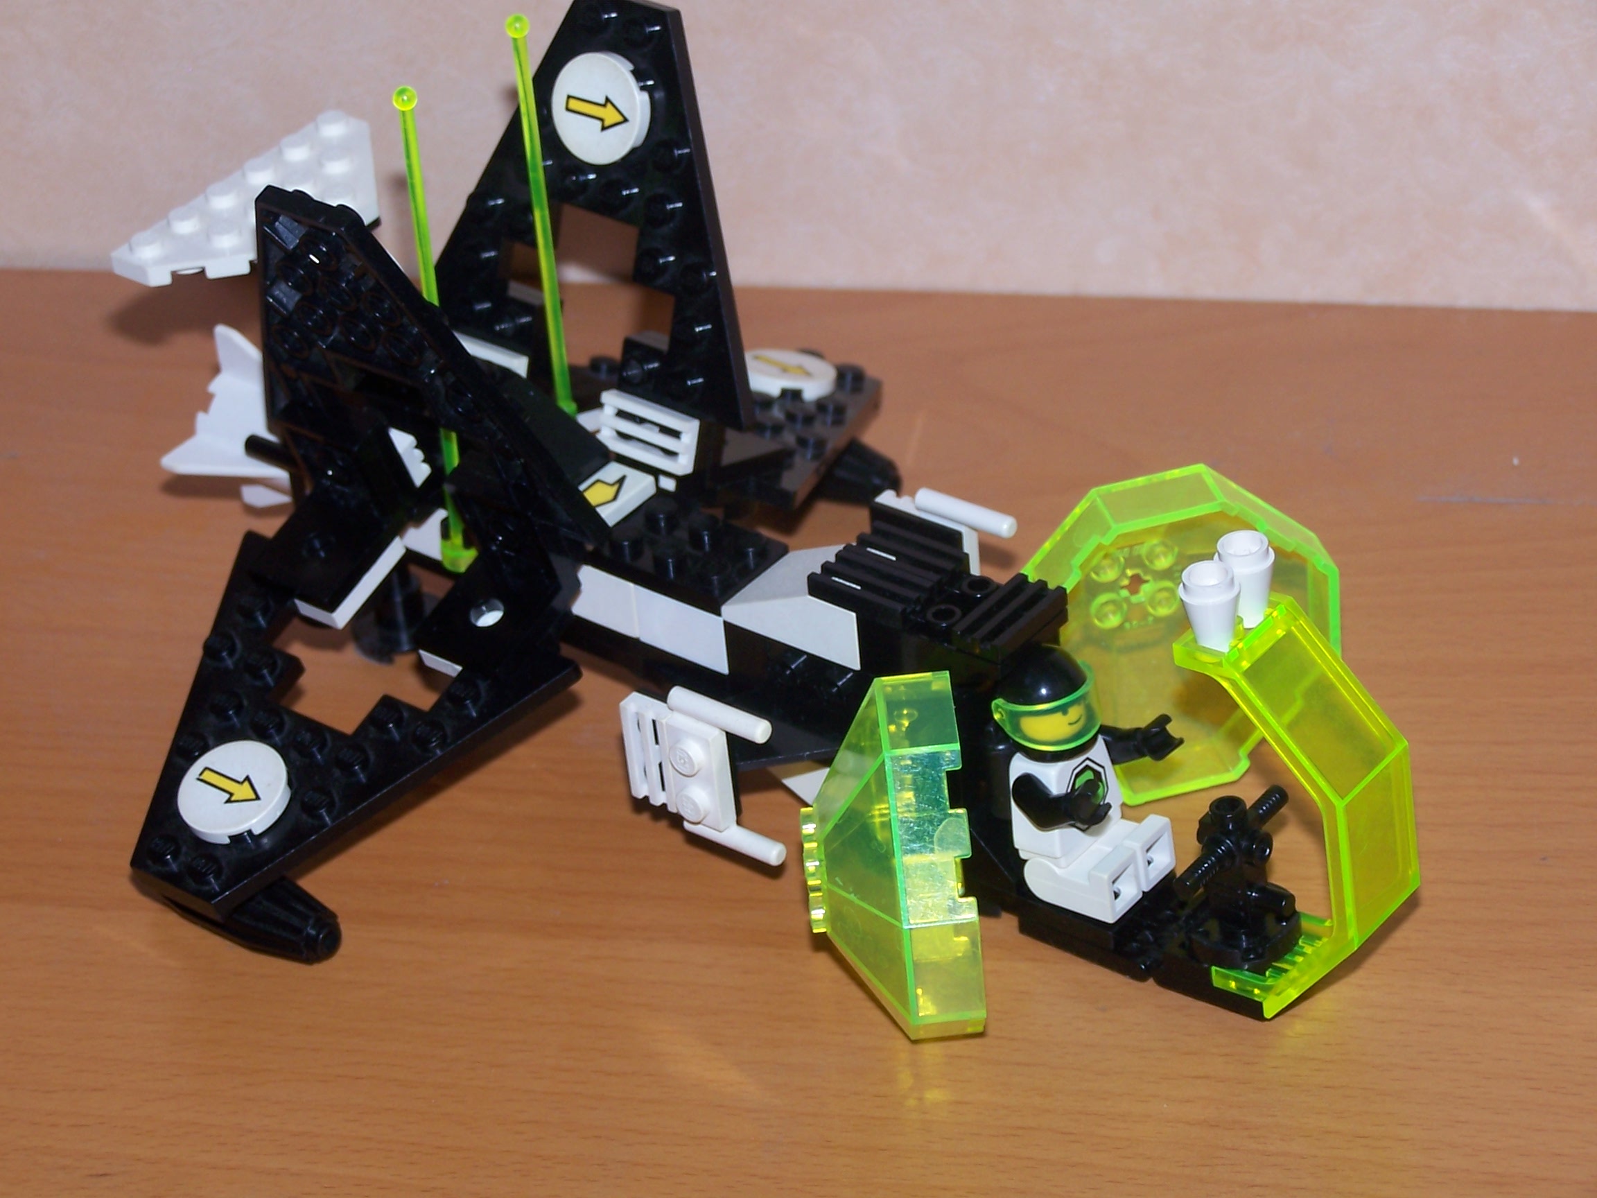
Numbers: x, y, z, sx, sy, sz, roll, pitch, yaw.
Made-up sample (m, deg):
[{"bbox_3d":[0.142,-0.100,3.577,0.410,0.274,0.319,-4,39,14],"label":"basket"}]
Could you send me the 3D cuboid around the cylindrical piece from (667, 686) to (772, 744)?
[{"bbox_3d":[-0.010,0.015,0.646,0.016,0.003,0.003,21,42,32],"label":"cylindrical piece"}]

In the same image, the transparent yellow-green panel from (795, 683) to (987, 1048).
[{"bbox_3d":[0.012,0.035,0.640,0.020,0.048,0.048,-5,35,0],"label":"transparent yellow-green panel"}]

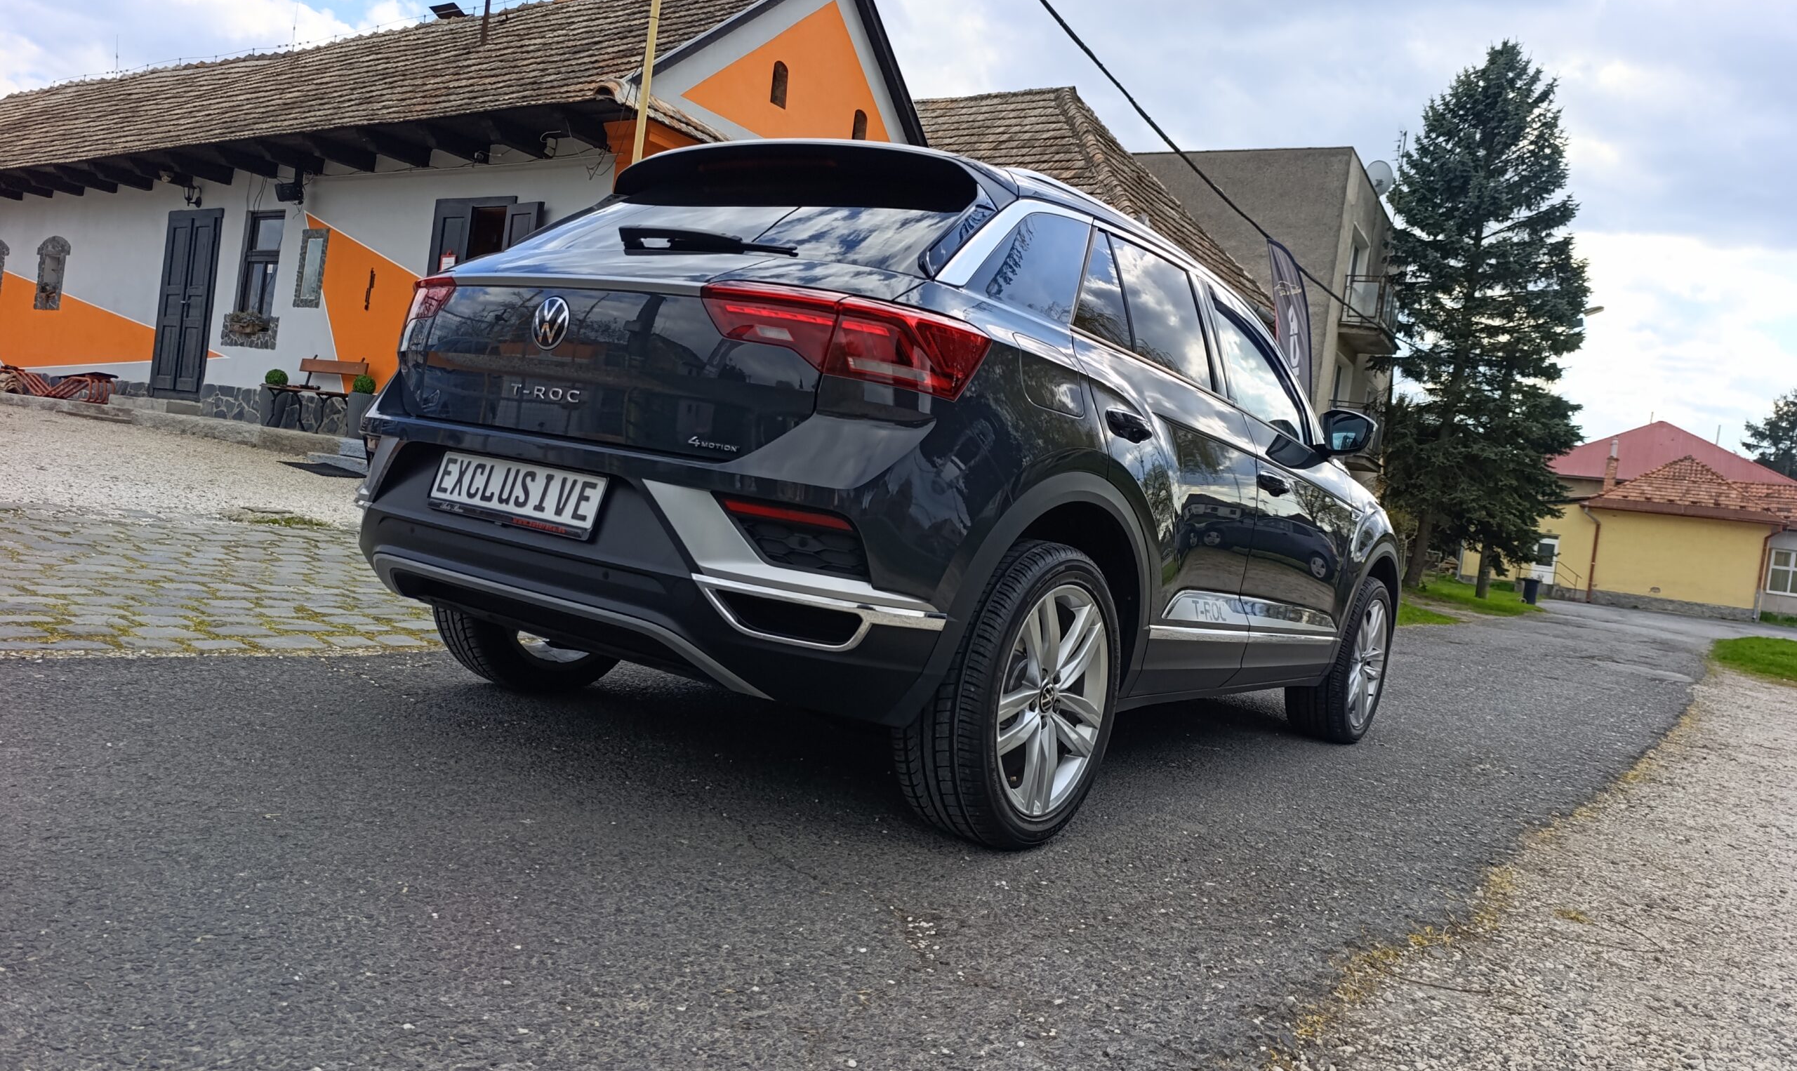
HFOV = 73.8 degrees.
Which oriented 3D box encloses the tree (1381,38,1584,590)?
[{"bbox_3d":[15.356,-5.800,31.858,5.500,14.700,5.500,8,1,24],"label":"tree"}]

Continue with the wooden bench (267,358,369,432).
[{"bbox_3d":[-5.991,-1.468,12.344,1.200,0.820,0.520,8,1,32],"label":"wooden bench"}]

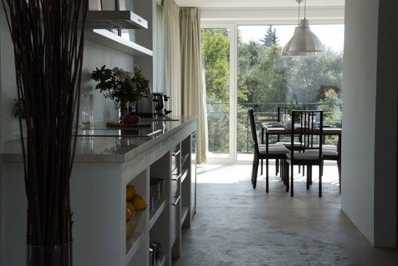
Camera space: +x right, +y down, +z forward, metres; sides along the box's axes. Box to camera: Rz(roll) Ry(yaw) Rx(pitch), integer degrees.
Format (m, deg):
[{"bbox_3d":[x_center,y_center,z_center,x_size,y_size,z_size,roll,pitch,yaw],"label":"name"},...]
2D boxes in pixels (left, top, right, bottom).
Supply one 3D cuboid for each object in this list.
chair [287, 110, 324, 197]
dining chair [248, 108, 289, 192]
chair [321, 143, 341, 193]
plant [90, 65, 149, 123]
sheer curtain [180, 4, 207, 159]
[{"bbox_3d":[1.264,0.236,8.463,0.440,0.990,0.530,0,3,3],"label":"chair"},{"bbox_3d":[0.904,0.202,9.061,0.530,0.990,0.440,0,3,4],"label":"dining chair"},{"bbox_3d":[1.651,0.212,8.973,0.530,0.980,0.440,1,3,13],"label":"chair"},{"bbox_3d":[-0.574,-0.279,5.199,0.410,0.420,0.360,0,3,3],"label":"plant"},{"bbox_3d":[-0.082,-0.768,11.645,0.450,2.540,0.150,0,3,3],"label":"sheer curtain"}]

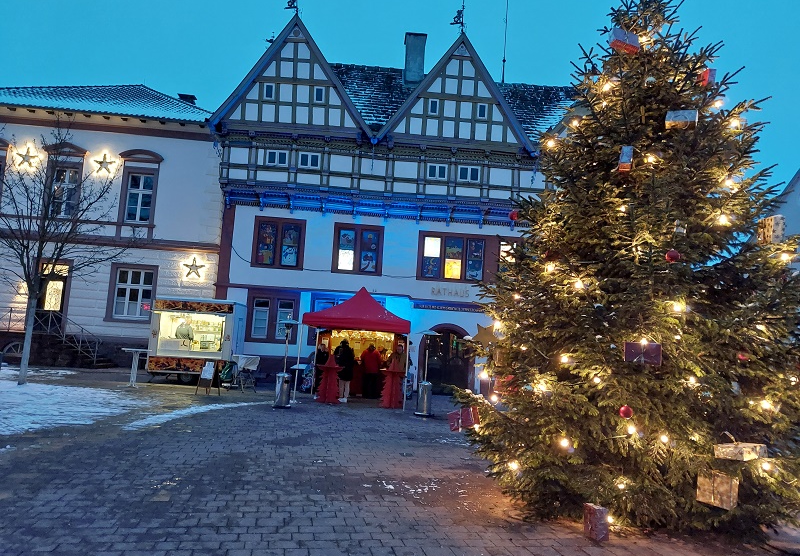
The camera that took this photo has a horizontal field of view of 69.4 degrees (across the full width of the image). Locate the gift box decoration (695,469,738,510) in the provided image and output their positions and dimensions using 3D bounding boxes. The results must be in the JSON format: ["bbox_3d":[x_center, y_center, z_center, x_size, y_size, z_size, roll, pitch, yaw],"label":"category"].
[{"bbox_3d":[2.822,1.863,5.130,0.165,0.277,0.279,5,-1,-40],"label":"gift box decoration"}]

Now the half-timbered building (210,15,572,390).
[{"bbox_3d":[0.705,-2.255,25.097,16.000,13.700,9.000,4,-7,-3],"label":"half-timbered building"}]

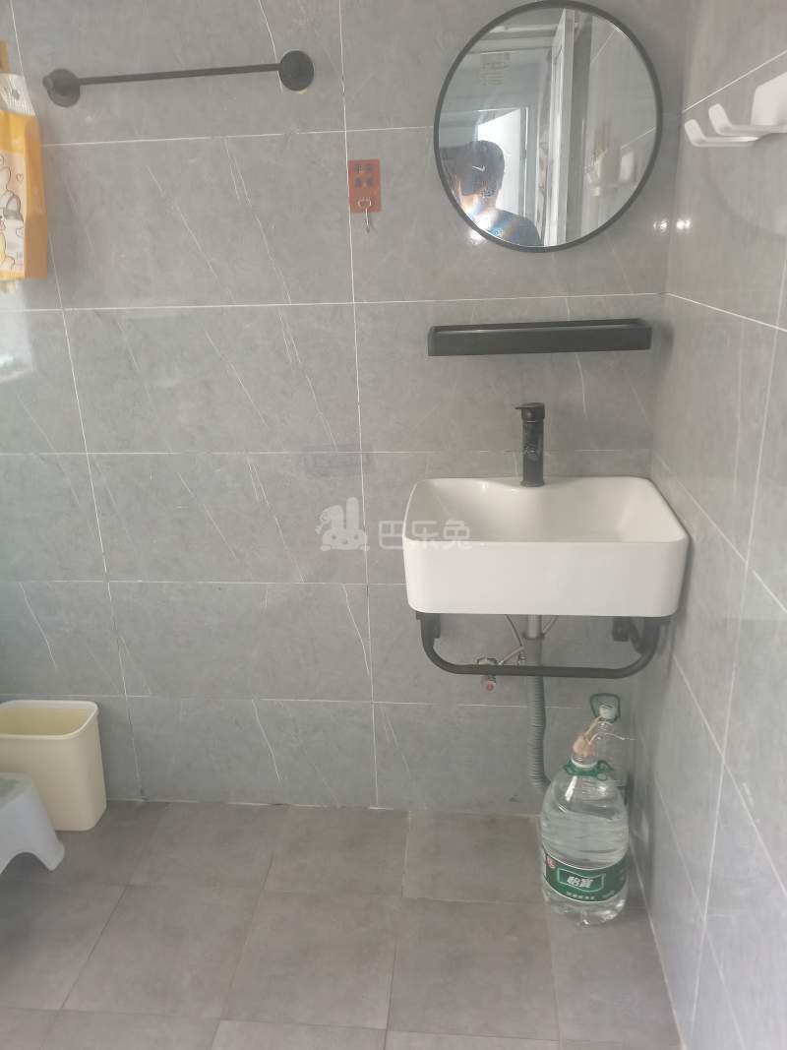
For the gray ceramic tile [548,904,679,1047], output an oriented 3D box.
[{"bbox_3d":[0.408,0.851,1.508,0.206,0.012,0.300,0,19,5],"label":"gray ceramic tile"}]

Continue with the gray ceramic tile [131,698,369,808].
[{"bbox_3d":[-0.342,0.558,1.935,0.598,0.303,0.012,0,19,5],"label":"gray ceramic tile"}]

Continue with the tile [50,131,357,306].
[{"bbox_3d":[-0.378,-0.583,1.534,0.598,0.302,0.012,0,19,5],"label":"tile"}]

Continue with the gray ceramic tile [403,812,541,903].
[{"bbox_3d":[0.182,0.755,1.802,0.302,0.010,0.285,0,20,6],"label":"gray ceramic tile"}]

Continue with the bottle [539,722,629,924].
[{"bbox_3d":[0.395,0.607,1.617,0.172,0.380,0.172,4,20,15],"label":"bottle"}]

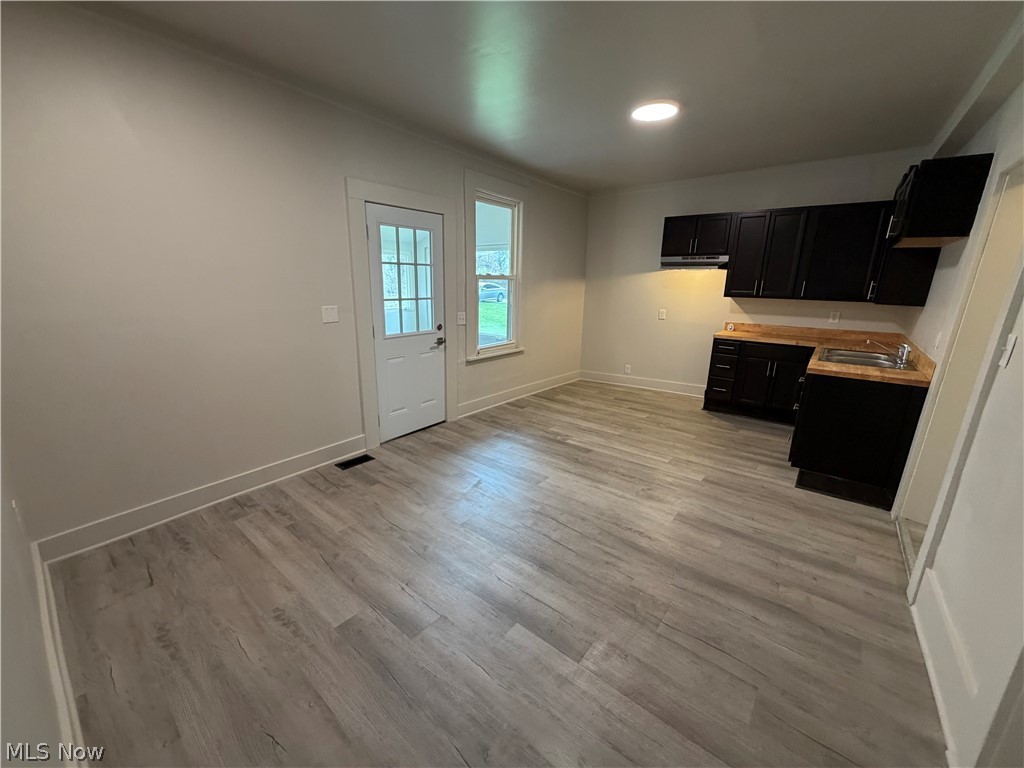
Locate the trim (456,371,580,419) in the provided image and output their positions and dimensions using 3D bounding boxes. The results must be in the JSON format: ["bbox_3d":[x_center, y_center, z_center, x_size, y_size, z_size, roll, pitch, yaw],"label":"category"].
[{"bbox_3d":[0.229,0.067,5.537,0.020,0.134,2.694,11,17,36],"label":"trim"}]

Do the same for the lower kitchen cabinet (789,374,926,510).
[{"bbox_3d":[2.844,0.240,3.509,0.632,0.855,1.713,11,17,36],"label":"lower kitchen cabinet"}]

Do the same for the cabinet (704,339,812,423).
[{"bbox_3d":[2.895,-0.088,4.862,0.977,0.855,0.618,11,17,36],"label":"cabinet"}]

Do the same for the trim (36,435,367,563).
[{"bbox_3d":[-1.844,0.678,2.857,0.020,0.135,1.915,11,17,36],"label":"trim"}]

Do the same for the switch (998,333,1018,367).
[{"bbox_3d":[1.761,-0.115,1.468,0.014,0.115,0.074,11,17,36],"label":"switch"}]

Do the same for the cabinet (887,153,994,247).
[{"bbox_3d":[2.803,-1.173,2.784,0.319,0.447,0.934,11,17,36],"label":"cabinet"}]

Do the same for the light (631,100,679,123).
[{"bbox_3d":[1.104,-2.091,3.203,0.330,0.032,0.330,11,17,36],"label":"light"}]

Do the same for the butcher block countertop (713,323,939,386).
[{"bbox_3d":[2.645,-0.376,3.898,1.628,0.158,2.328,11,17,36],"label":"butcher block countertop"}]

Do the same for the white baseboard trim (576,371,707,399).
[{"bbox_3d":[1.859,-0.013,5.996,1.976,0.134,0.020,11,17,36],"label":"white baseboard trim"}]

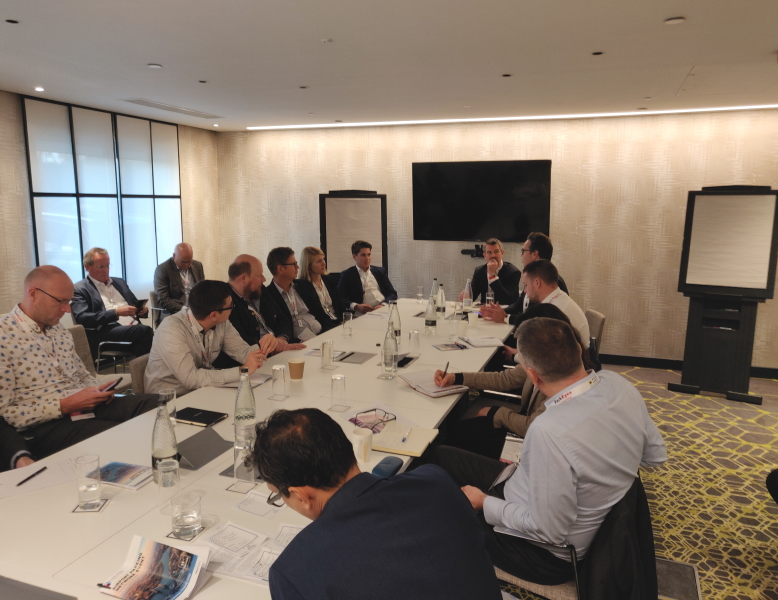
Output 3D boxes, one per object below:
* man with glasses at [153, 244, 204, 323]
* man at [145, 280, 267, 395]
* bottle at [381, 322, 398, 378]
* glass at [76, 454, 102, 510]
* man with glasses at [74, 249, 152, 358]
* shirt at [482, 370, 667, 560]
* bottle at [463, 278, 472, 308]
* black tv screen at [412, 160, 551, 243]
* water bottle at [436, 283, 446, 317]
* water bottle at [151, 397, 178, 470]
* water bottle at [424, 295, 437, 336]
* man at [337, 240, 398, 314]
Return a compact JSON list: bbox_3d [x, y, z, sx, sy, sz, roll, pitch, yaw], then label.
[{"bbox_3d":[-1.961,0.087,5.633,0.820,1.270,0.570,8,12,40],"label":"man with glasses"},{"bbox_3d":[-1.002,0.482,3.235,0.750,1.180,0.580,6,11,29],"label":"man"},{"bbox_3d":[0.010,0.266,3.280,0.081,0.278,0.081,0,9,0],"label":"bottle"},{"bbox_3d":[-0.915,0.554,1.752,0.071,0.158,0.071,4,10,20],"label":"glass"},{"bbox_3d":[-2.008,0.238,4.302,0.770,1.270,0.570,5,10,25],"label":"man with glasses"},{"bbox_3d":[0.627,0.514,1.880,0.600,0.570,0.420,-8,12,-40],"label":"shirt"},{"bbox_3d":[0.714,-0.046,5.226,0.081,0.278,0.081,0,9,0],"label":"bottle"},{"bbox_3d":[0.967,-1.049,6.190,1.481,0.840,0.070,4,10,21],"label":"black tv screen"},{"bbox_3d":[0.429,0.013,4.694,0.080,0.280,0.080,4,10,20],"label":"water bottle"},{"bbox_3d":[-0.750,0.474,1.927,0.083,0.290,0.083,0,9,0],"label":"water bottle"},{"bbox_3d":[0.294,0.098,4.006,0.080,0.268,0.080,4,10,21],"label":"water bottle"},{"bbox_3d":[-0.178,0.155,5.181,0.580,1.310,0.820,-7,12,-37],"label":"man"}]

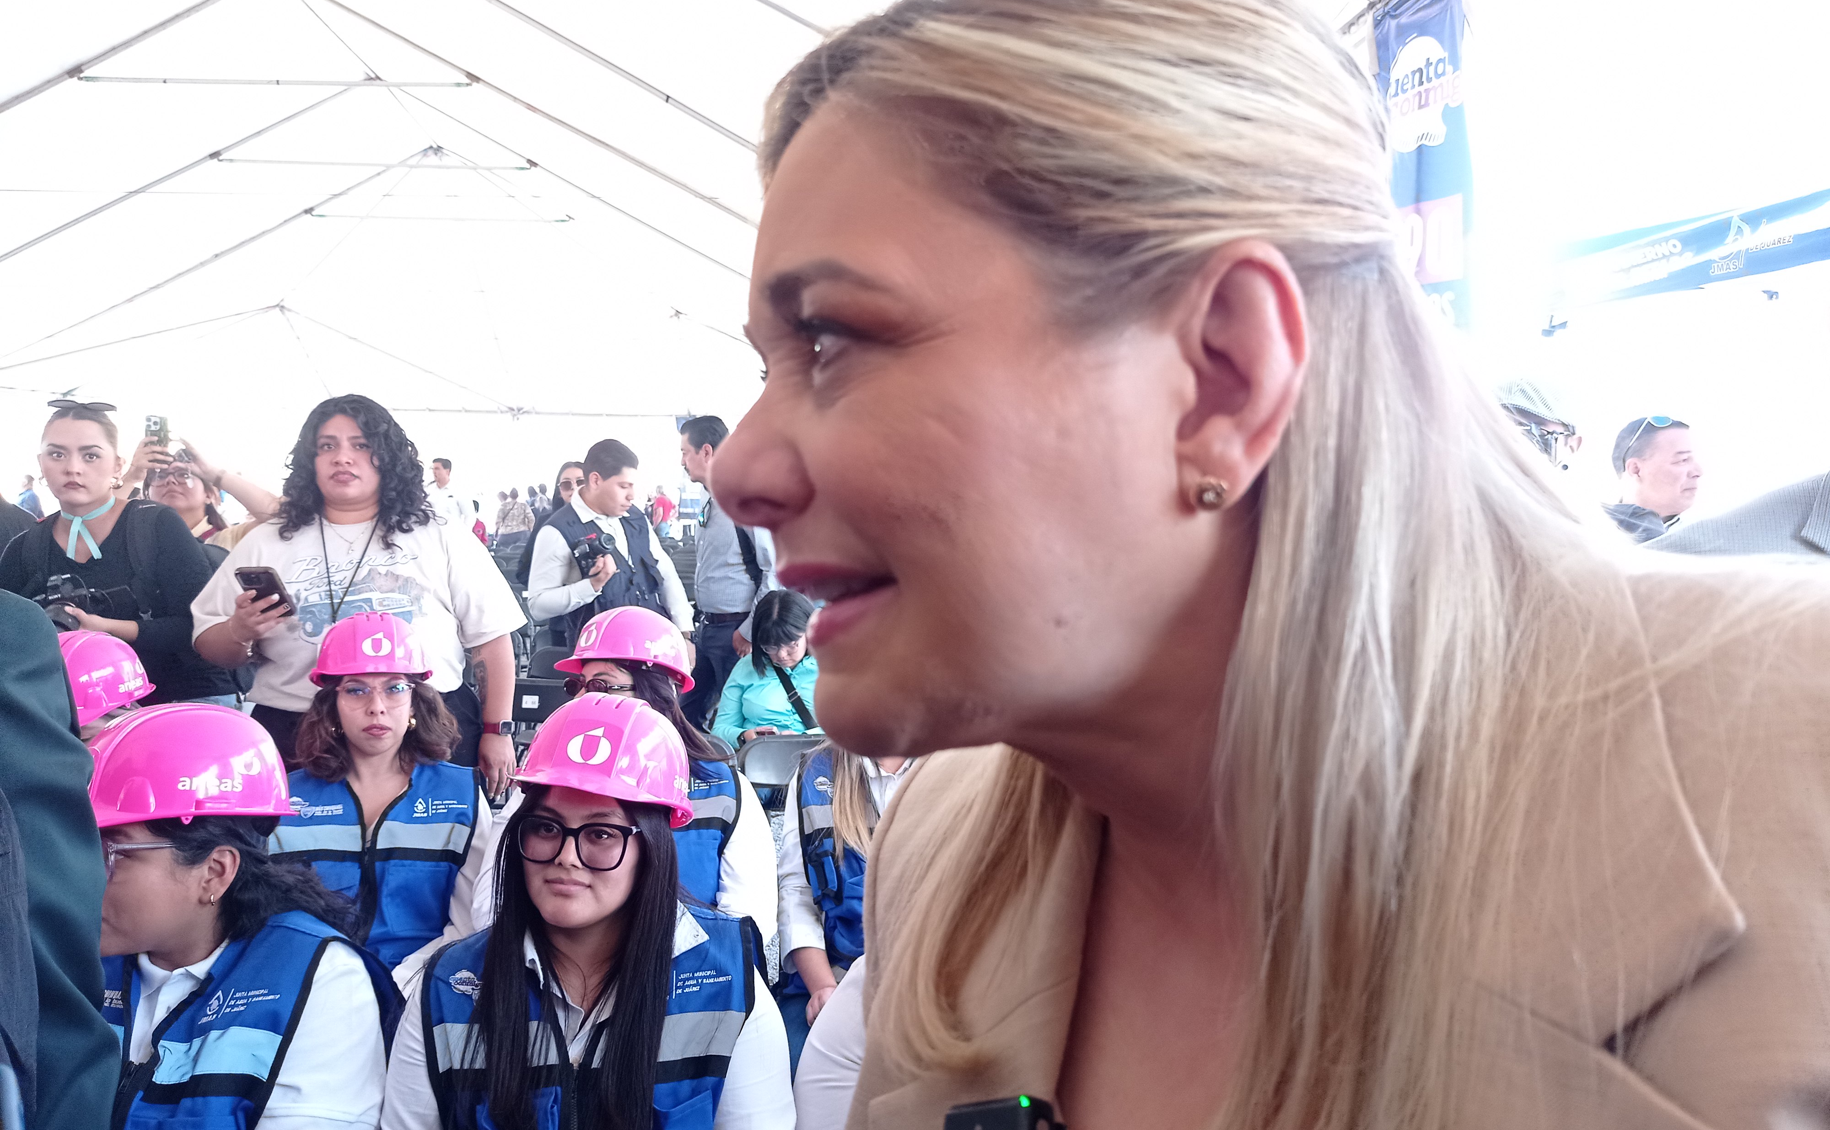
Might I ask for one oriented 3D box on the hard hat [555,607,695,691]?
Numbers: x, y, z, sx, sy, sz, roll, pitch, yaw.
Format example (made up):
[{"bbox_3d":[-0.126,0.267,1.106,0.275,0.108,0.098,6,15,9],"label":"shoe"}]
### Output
[{"bbox_3d":[-0.538,0.149,2.750,0.215,0.142,0.272,-21,-21,37],"label":"hard hat"}]

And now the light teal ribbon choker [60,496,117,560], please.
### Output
[{"bbox_3d":[-1.834,-0.089,3.280,0.115,0.150,0.130,-1,3,-15],"label":"light teal ribbon choker"}]

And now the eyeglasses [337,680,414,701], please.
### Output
[{"bbox_3d":[-0.982,0.234,2.690,0.135,0.046,0.140,-1,-2,-24],"label":"eyeglasses"}]

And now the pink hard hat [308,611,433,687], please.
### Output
[{"bbox_3d":[-1.000,0.149,2.720,0.215,0.140,0.272,1,-13,-24],"label":"pink hard hat"}]

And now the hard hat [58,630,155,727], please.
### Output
[{"bbox_3d":[-1.527,0.195,2.670,0.215,0.142,0.272,-7,19,26],"label":"hard hat"}]

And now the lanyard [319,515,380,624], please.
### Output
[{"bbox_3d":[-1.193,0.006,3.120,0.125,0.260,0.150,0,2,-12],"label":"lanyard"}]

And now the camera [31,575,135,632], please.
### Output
[{"bbox_3d":[-1.790,0.082,3.140,0.135,0.095,0.130,0,32,-12],"label":"camera"}]

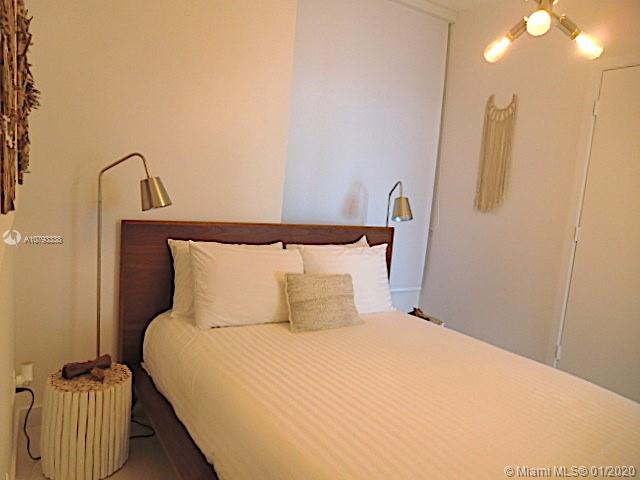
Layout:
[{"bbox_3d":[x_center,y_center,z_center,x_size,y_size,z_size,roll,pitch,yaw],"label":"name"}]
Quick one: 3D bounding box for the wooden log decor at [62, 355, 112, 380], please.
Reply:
[{"bbox_3d":[-1.000,0.547,1.912,0.064,0.058,0.187,9,8,34],"label":"wooden log decor"}]

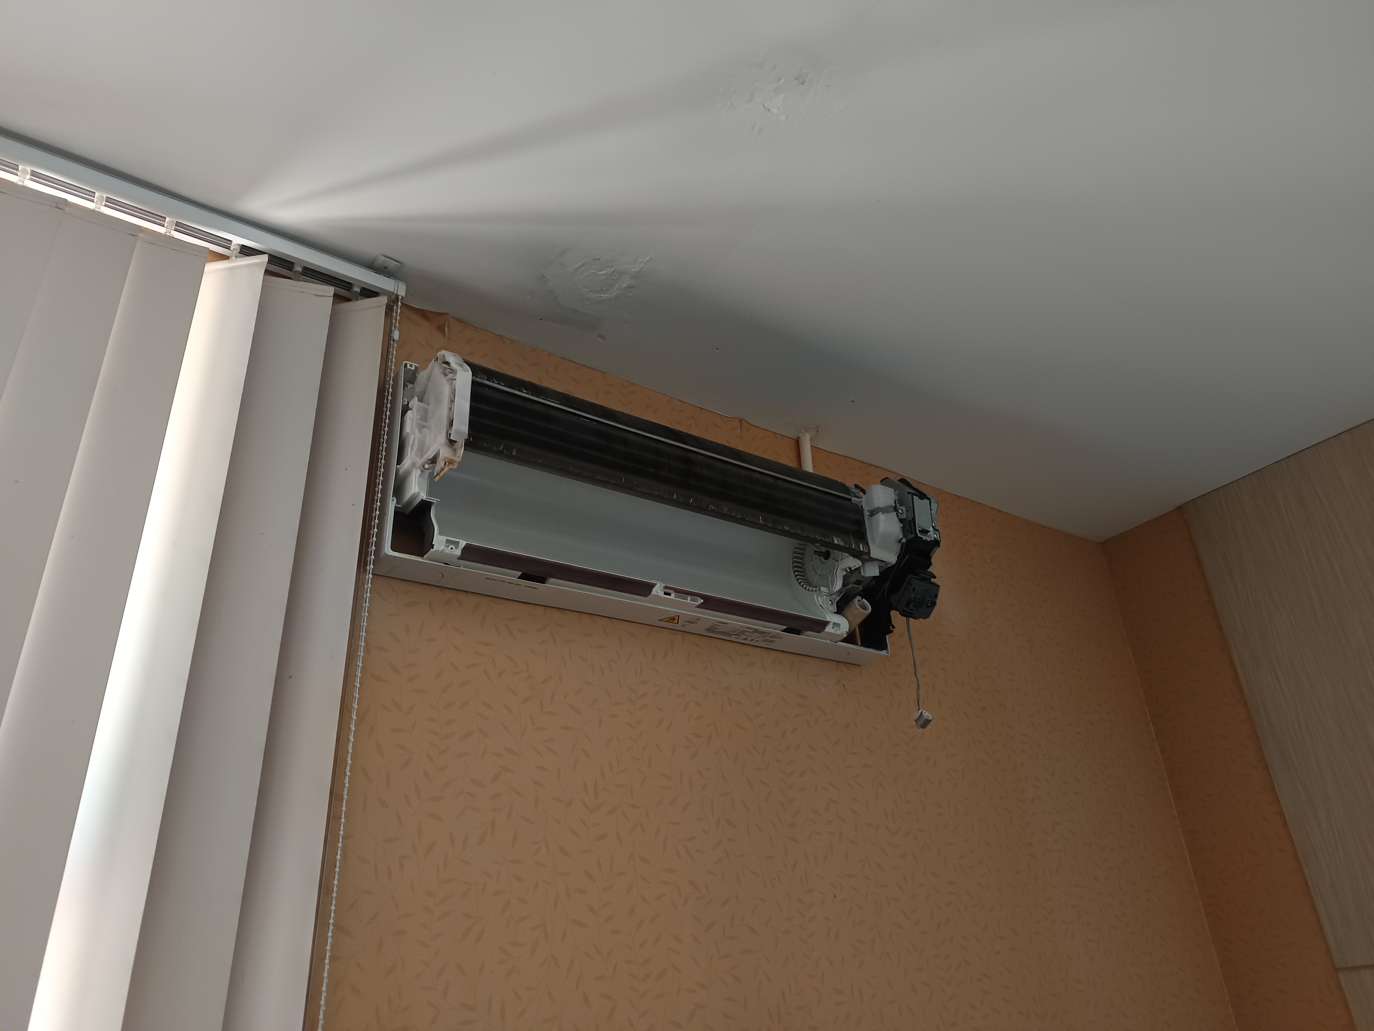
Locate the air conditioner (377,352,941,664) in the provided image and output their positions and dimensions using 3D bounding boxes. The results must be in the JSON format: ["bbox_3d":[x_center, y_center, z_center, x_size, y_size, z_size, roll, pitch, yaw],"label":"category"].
[{"bbox_3d":[0.002,-0.002,1.385,0.835,0.285,0.187,15,-33,-31],"label":"air conditioner"}]

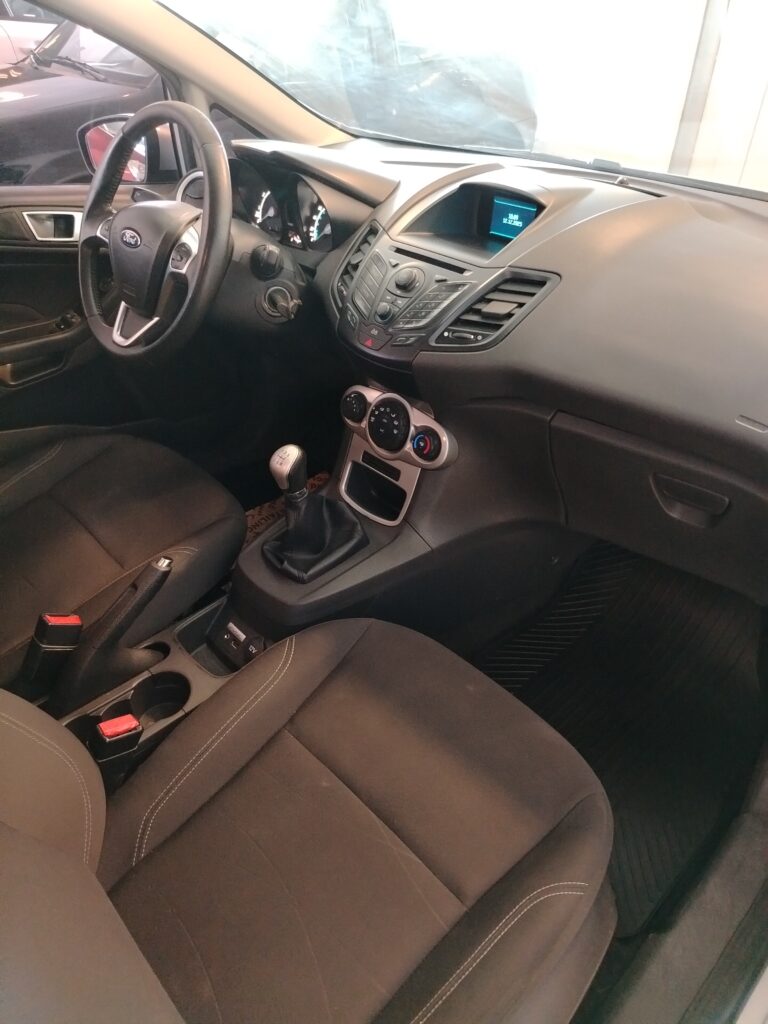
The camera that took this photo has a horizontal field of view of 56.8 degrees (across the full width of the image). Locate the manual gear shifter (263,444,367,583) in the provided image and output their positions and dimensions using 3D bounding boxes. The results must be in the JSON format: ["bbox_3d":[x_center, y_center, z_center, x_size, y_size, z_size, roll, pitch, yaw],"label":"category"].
[{"bbox_3d":[-0.104,-0.025,1.019,0.135,0.190,0.115,-31,47,-33],"label":"manual gear shifter"}]

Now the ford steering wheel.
[{"bbox_3d":[-0.344,-0.415,1.065,0.370,0.370,0.090,32,19,35],"label":"ford steering wheel"}]

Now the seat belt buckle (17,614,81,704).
[{"bbox_3d":[-0.435,0.188,0.923,0.028,0.110,0.048,32,12,35],"label":"seat belt buckle"}]

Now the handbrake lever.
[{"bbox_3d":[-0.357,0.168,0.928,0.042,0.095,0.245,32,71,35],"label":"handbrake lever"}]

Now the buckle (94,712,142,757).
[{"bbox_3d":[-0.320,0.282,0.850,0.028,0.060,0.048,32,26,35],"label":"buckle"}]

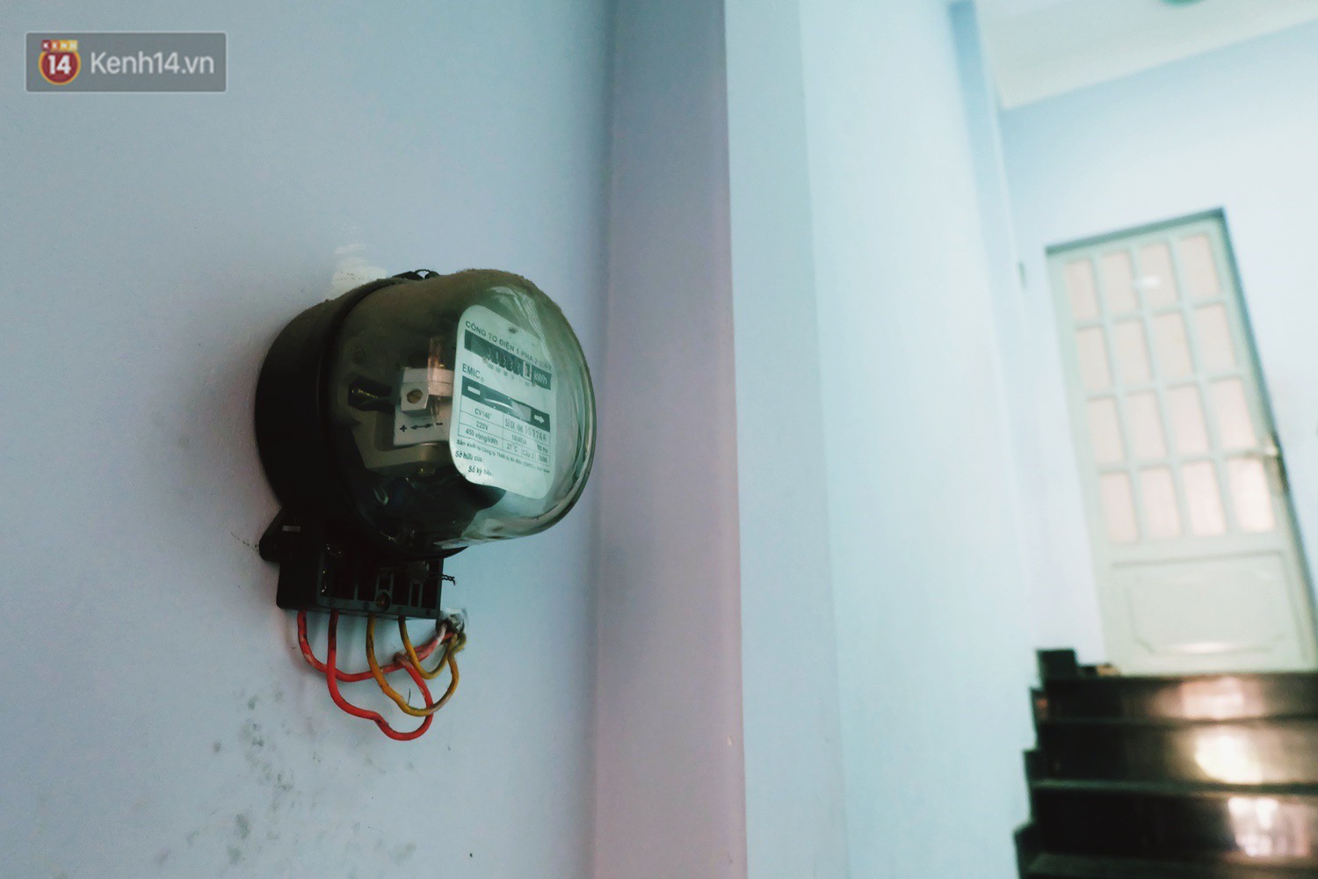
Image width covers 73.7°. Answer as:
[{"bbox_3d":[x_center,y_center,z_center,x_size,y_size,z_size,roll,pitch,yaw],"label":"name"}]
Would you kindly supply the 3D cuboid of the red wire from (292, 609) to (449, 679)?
[{"bbox_3d":[-0.153,0.114,0.477,0.017,0.036,0.102,-11,-21,32],"label":"red wire"}]

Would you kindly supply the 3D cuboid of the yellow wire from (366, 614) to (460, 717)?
[{"bbox_3d":[-0.135,0.128,0.491,0.025,0.053,0.073,-11,-21,32],"label":"yellow wire"}]

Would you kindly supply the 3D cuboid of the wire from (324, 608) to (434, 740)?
[{"bbox_3d":[-0.147,0.128,0.471,0.023,0.066,0.075,-11,-21,32],"label":"wire"}]

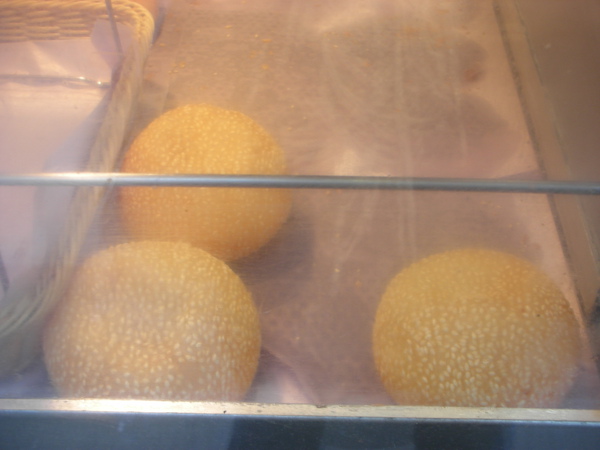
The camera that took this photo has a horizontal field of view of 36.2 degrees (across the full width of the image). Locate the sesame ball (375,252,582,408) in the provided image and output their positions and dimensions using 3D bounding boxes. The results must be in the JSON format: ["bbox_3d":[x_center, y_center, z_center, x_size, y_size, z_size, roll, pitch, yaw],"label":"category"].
[{"bbox_3d":[0.082,0.055,0.428,0.095,0.084,0.095,1,36,0],"label":"sesame ball"}]

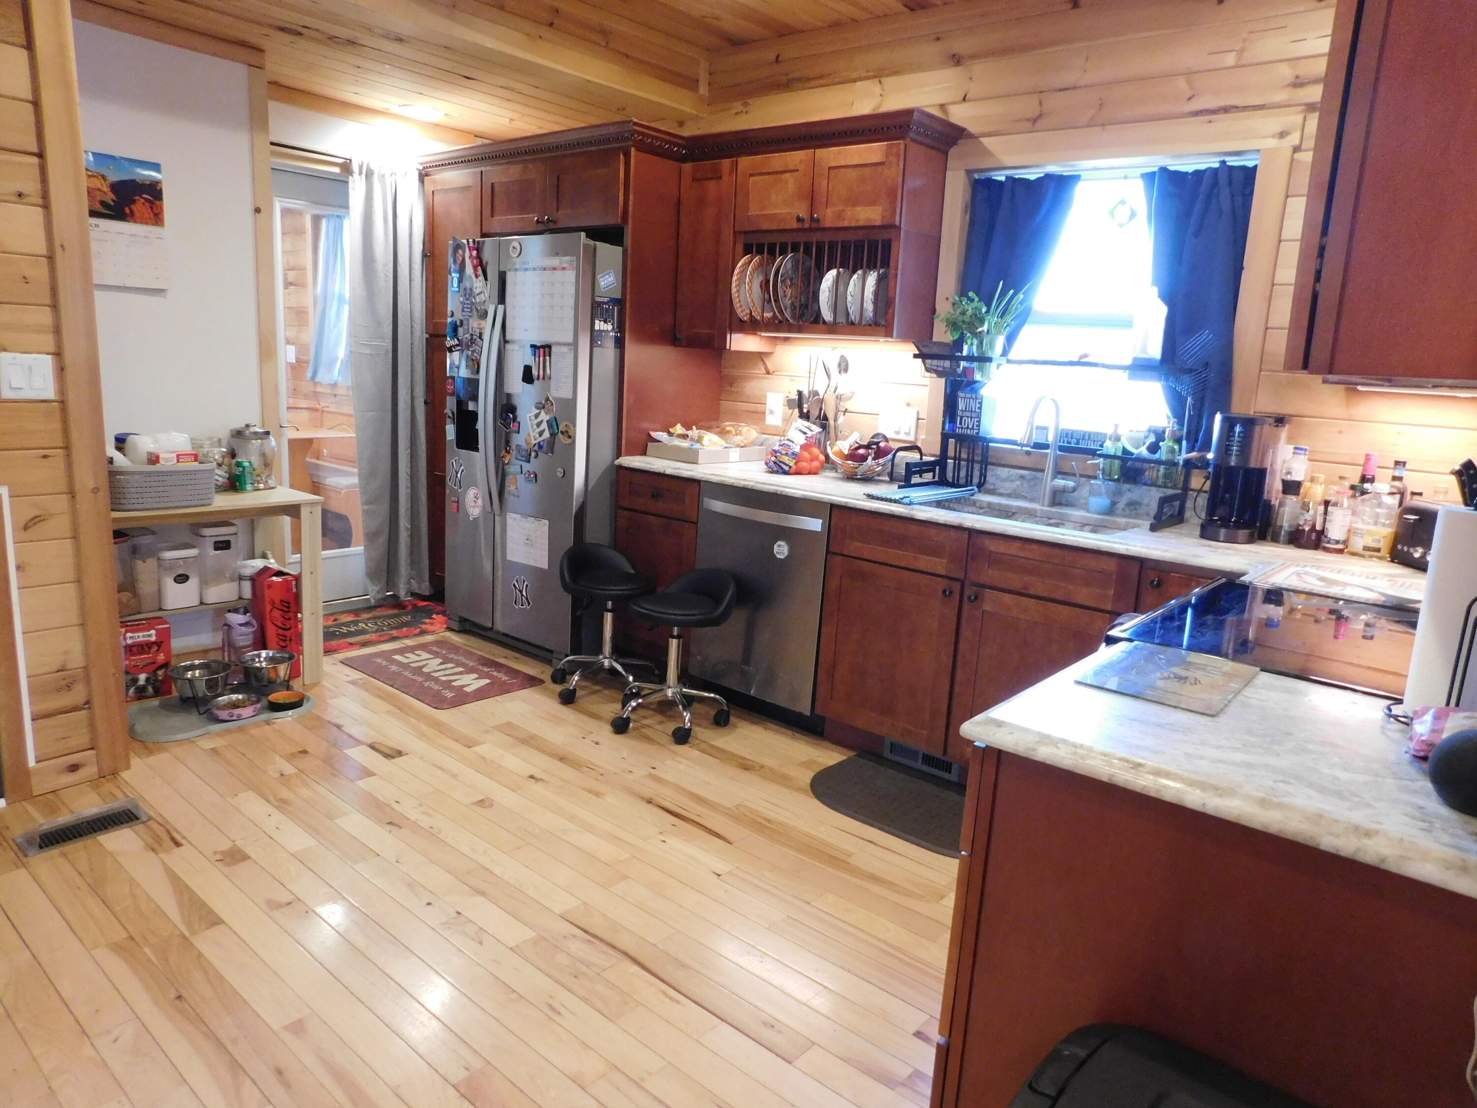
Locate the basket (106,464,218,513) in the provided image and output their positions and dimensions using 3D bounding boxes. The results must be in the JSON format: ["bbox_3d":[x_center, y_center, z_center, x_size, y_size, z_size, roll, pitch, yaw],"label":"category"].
[{"bbox_3d":[-2.048,-0.241,3.402,0.260,0.145,0.370,13,14,38],"label":"basket"}]

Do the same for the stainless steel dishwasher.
[{"bbox_3d":[0.247,0.143,3.878,0.605,0.800,0.610,13,14,38],"label":"stainless steel dishwasher"}]

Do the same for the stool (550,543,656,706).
[{"bbox_3d":[-0.521,0.273,3.897,0.430,0.580,0.430,-7,15,-42],"label":"stool"}]

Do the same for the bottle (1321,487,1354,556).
[{"bbox_3d":[1.633,-0.090,2.666,0.064,0.172,0.064,13,15,40],"label":"bottle"}]

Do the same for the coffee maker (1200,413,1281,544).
[{"bbox_3d":[1.449,-0.225,2.823,0.180,0.355,0.300,11,14,34],"label":"coffee maker"}]

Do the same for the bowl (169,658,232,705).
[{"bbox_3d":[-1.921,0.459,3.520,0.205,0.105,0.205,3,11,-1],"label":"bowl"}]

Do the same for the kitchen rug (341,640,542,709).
[{"bbox_3d":[-1.228,0.483,4.070,0.745,0.010,0.485,13,14,38],"label":"kitchen rug"}]

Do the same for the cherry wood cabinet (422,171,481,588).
[{"bbox_3d":[-1.205,-0.802,4.964,0.465,2.070,0.600,13,14,38],"label":"cherry wood cabinet"}]

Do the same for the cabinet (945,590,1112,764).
[{"bbox_3d":[1.086,0.386,3.217,0.530,0.590,0.590,13,14,38],"label":"cabinet"}]

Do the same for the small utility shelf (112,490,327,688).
[{"bbox_3d":[-2.033,0.152,3.587,0.460,0.725,0.860,13,15,40],"label":"small utility shelf"}]

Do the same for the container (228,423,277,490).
[{"bbox_3d":[-1.932,-0.392,3.909,0.178,0.255,0.178,13,14,38],"label":"container"}]

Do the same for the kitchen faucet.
[{"bbox_3d":[1.018,-0.327,3.177,0.130,0.367,0.270,13,15,40],"label":"kitchen faucet"}]

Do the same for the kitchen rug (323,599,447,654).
[{"bbox_3d":[-1.758,0.332,4.653,0.610,0.010,0.840,13,14,38],"label":"kitchen rug"}]

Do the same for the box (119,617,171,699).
[{"bbox_3d":[-2.168,0.388,3.558,0.100,0.275,0.185,14,15,42],"label":"box"}]

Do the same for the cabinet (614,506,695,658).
[{"bbox_3d":[-0.160,0.109,4.221,0.452,0.610,0.590,13,14,38],"label":"cabinet"}]

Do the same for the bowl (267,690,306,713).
[{"bbox_3d":[-1.625,0.529,3.524,0.128,0.044,0.128,13,15,40],"label":"bowl"}]

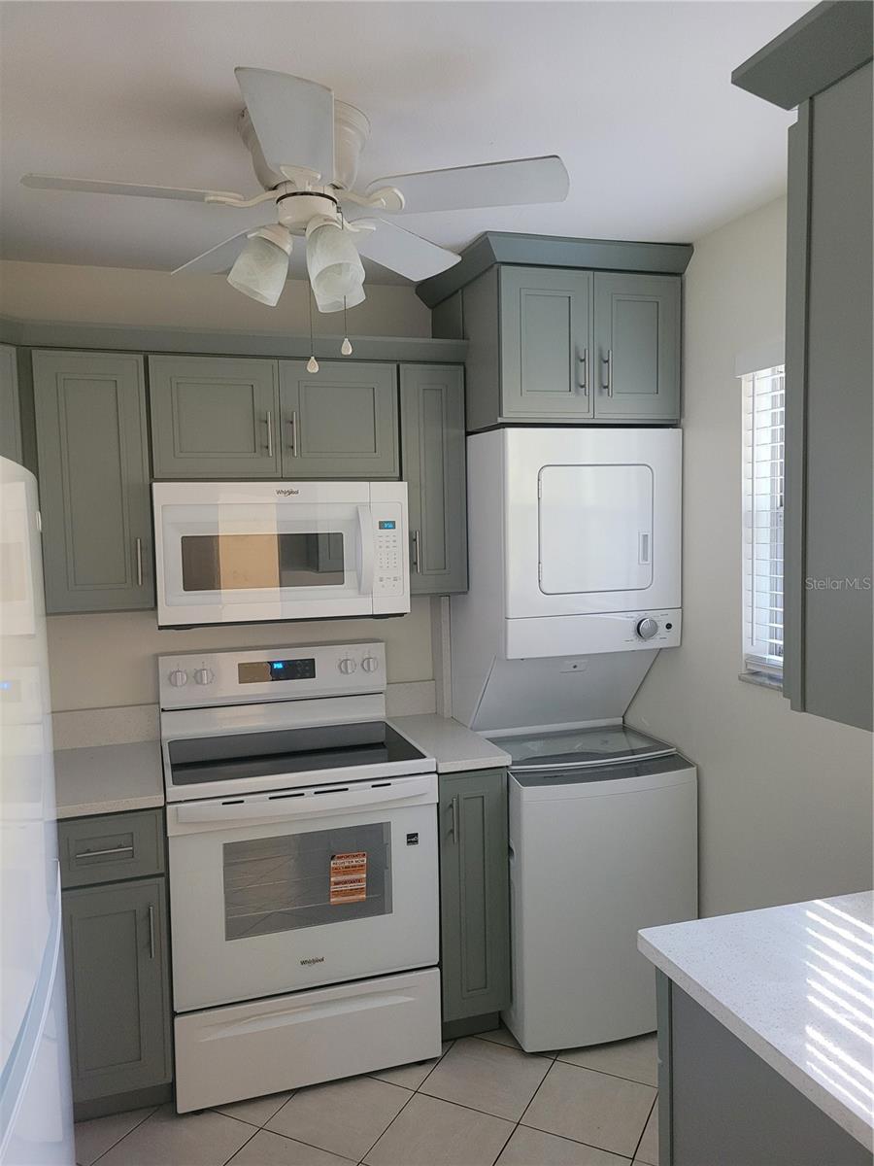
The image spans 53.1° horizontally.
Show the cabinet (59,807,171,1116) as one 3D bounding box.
[{"bbox_3d":[-0.968,1.014,2.625,0.302,0.876,0.616,-3,5,-18],"label":"cabinet"}]

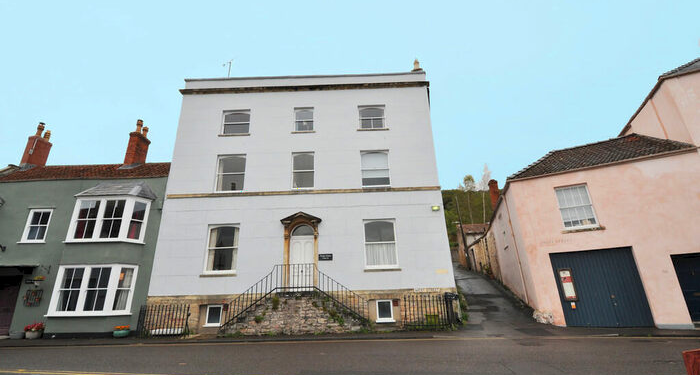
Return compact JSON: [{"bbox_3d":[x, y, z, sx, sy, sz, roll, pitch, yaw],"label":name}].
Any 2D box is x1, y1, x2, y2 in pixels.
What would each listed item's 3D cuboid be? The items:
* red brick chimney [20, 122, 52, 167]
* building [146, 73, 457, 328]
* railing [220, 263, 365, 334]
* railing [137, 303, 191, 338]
[{"bbox_3d":[-16.485,-2.188,15.410,0.460,2.650,0.780,-2,-18,0],"label":"red brick chimney"},{"bbox_3d":[-1.898,1.232,16.355,11.750,11.060,8.500,-2,-18,0],"label":"building"},{"bbox_3d":[-1.898,3.745,10.002,5.000,2.140,0.120,-2,-18,0],"label":"railing"},{"bbox_3d":[-6.523,4.681,10.270,1.660,1.060,0.350,-2,-18,0],"label":"railing"}]

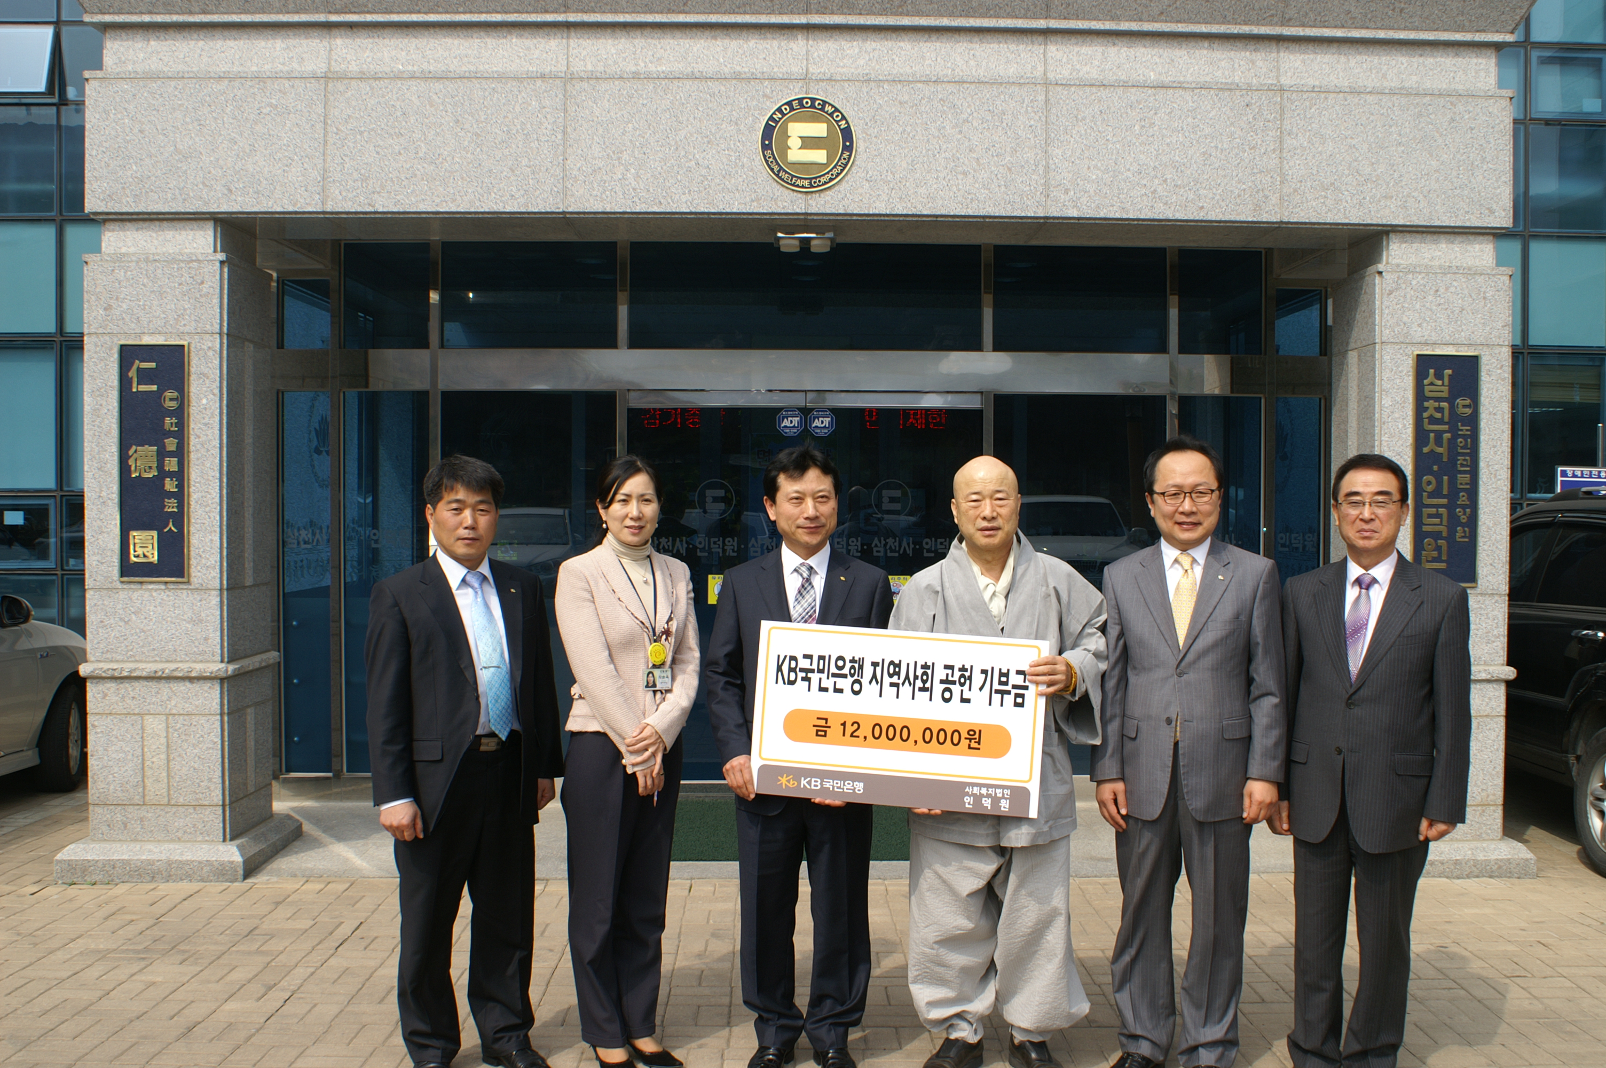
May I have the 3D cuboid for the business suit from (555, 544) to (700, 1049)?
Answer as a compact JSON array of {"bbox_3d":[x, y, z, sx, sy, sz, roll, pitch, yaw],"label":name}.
[{"bbox_3d":[-0.486,0.726,4.070,0.420,1.390,0.320,-1,2,-32],"label":"business suit"}]

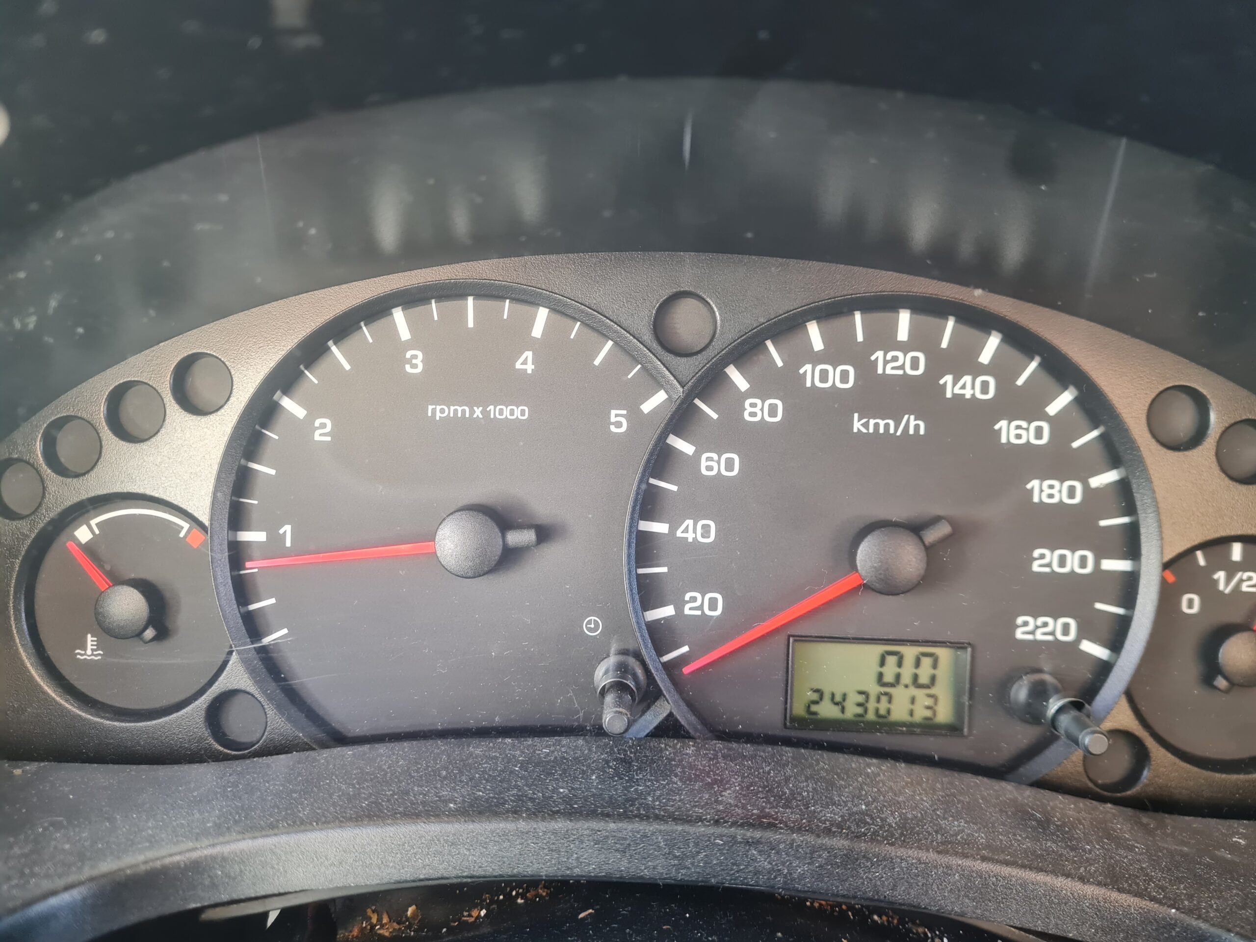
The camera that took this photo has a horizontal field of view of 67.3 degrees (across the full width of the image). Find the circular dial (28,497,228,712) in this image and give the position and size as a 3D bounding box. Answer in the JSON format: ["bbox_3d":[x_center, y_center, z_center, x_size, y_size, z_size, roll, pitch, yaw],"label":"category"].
[{"bbox_3d":[-0.114,0.031,0.215,0.046,0.048,0.012,3,4,1],"label":"circular dial"}]

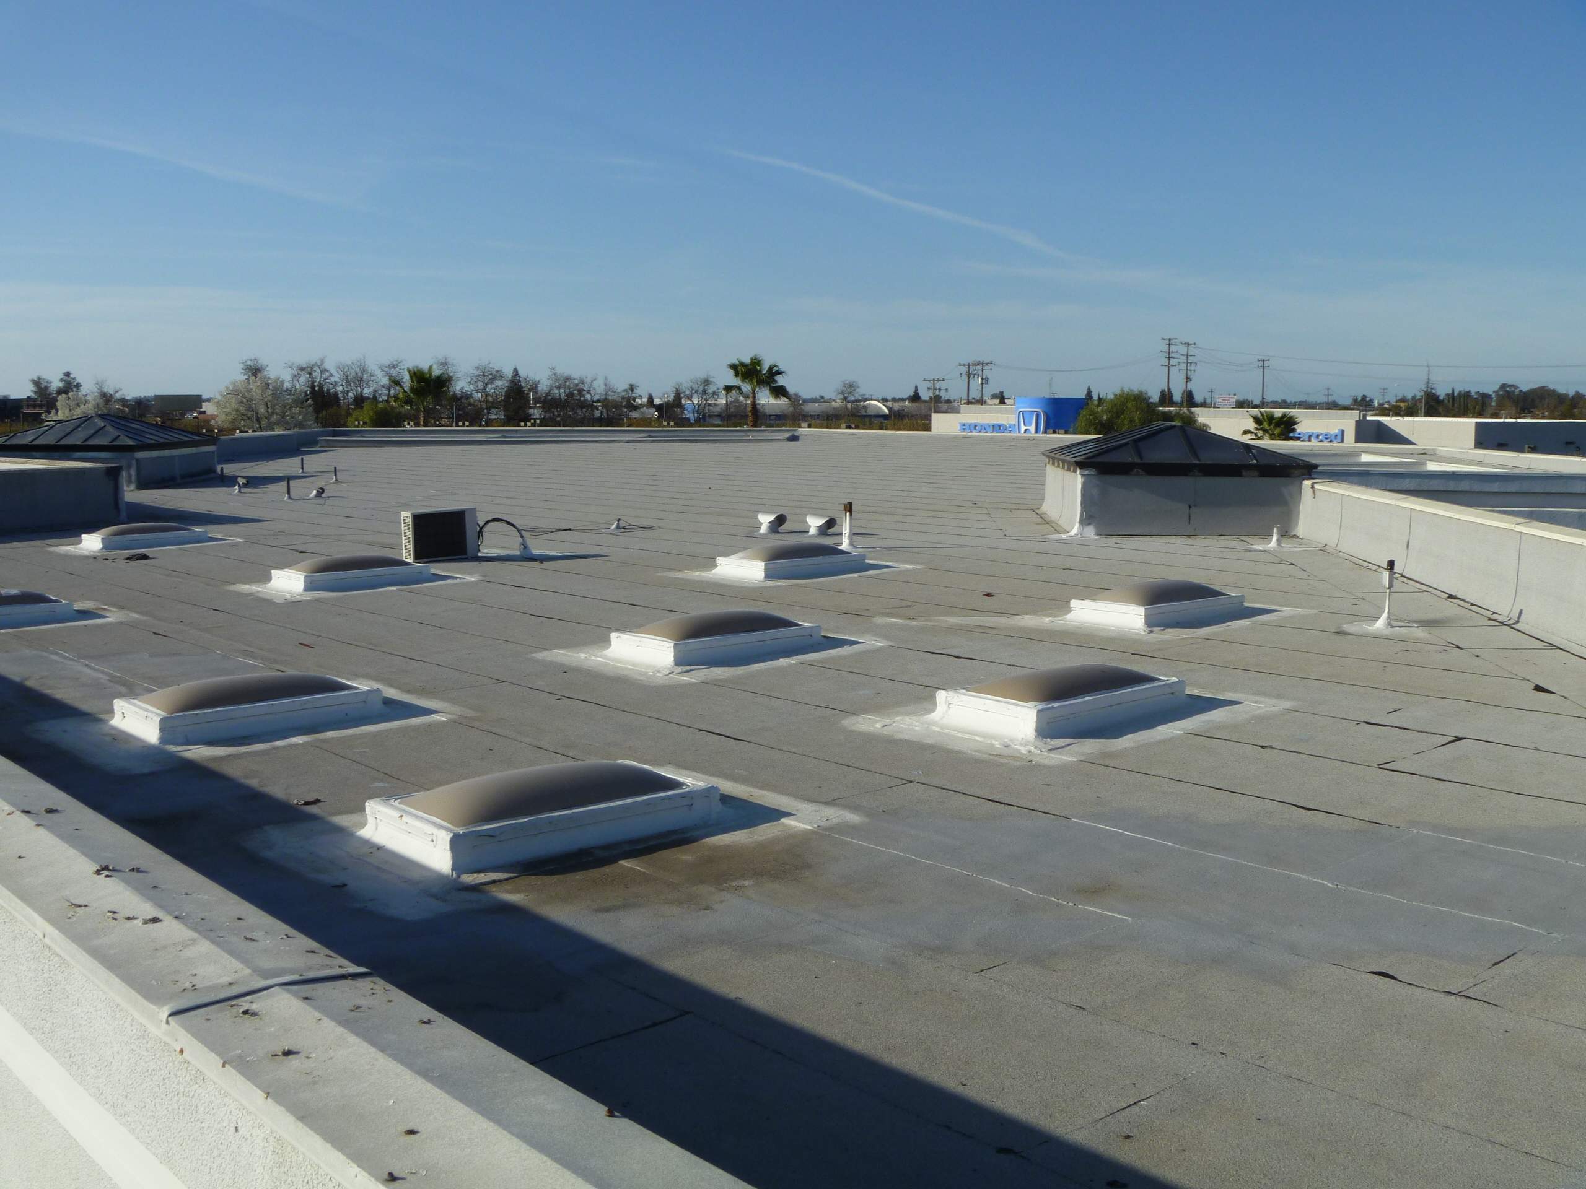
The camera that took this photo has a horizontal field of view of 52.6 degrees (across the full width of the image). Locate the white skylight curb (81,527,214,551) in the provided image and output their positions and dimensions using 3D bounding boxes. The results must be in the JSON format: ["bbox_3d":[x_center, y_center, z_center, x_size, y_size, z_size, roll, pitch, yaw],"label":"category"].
[{"bbox_3d":[-7.974,-0.677,19.771,1.310,0.170,0.740,-6,9,-40],"label":"white skylight curb"}]

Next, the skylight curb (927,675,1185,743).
[{"bbox_3d":[1.558,0.605,9.237,1.330,0.165,0.760,-7,10,-40],"label":"skylight curb"}]

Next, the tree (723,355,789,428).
[{"bbox_3d":[-1.872,-7.552,82.686,3.400,9.520,3.400,0,7,-1],"label":"tree"}]

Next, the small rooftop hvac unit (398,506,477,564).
[{"bbox_3d":[-3.941,-0.674,17.883,0.800,0.550,0.270,-6,9,-41],"label":"small rooftop hvac unit"}]

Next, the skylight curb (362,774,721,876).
[{"bbox_3d":[-1.068,0.945,6.985,1.330,0.165,0.760,-7,10,-40],"label":"skylight curb"}]

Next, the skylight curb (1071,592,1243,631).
[{"bbox_3d":[2.884,0.103,12.649,1.310,0.170,0.740,-6,9,-40],"label":"skylight curb"}]

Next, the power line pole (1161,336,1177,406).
[{"bbox_3d":[54.460,-28.732,233.239,2.500,17.120,1.200,2,7,13],"label":"power line pole"}]

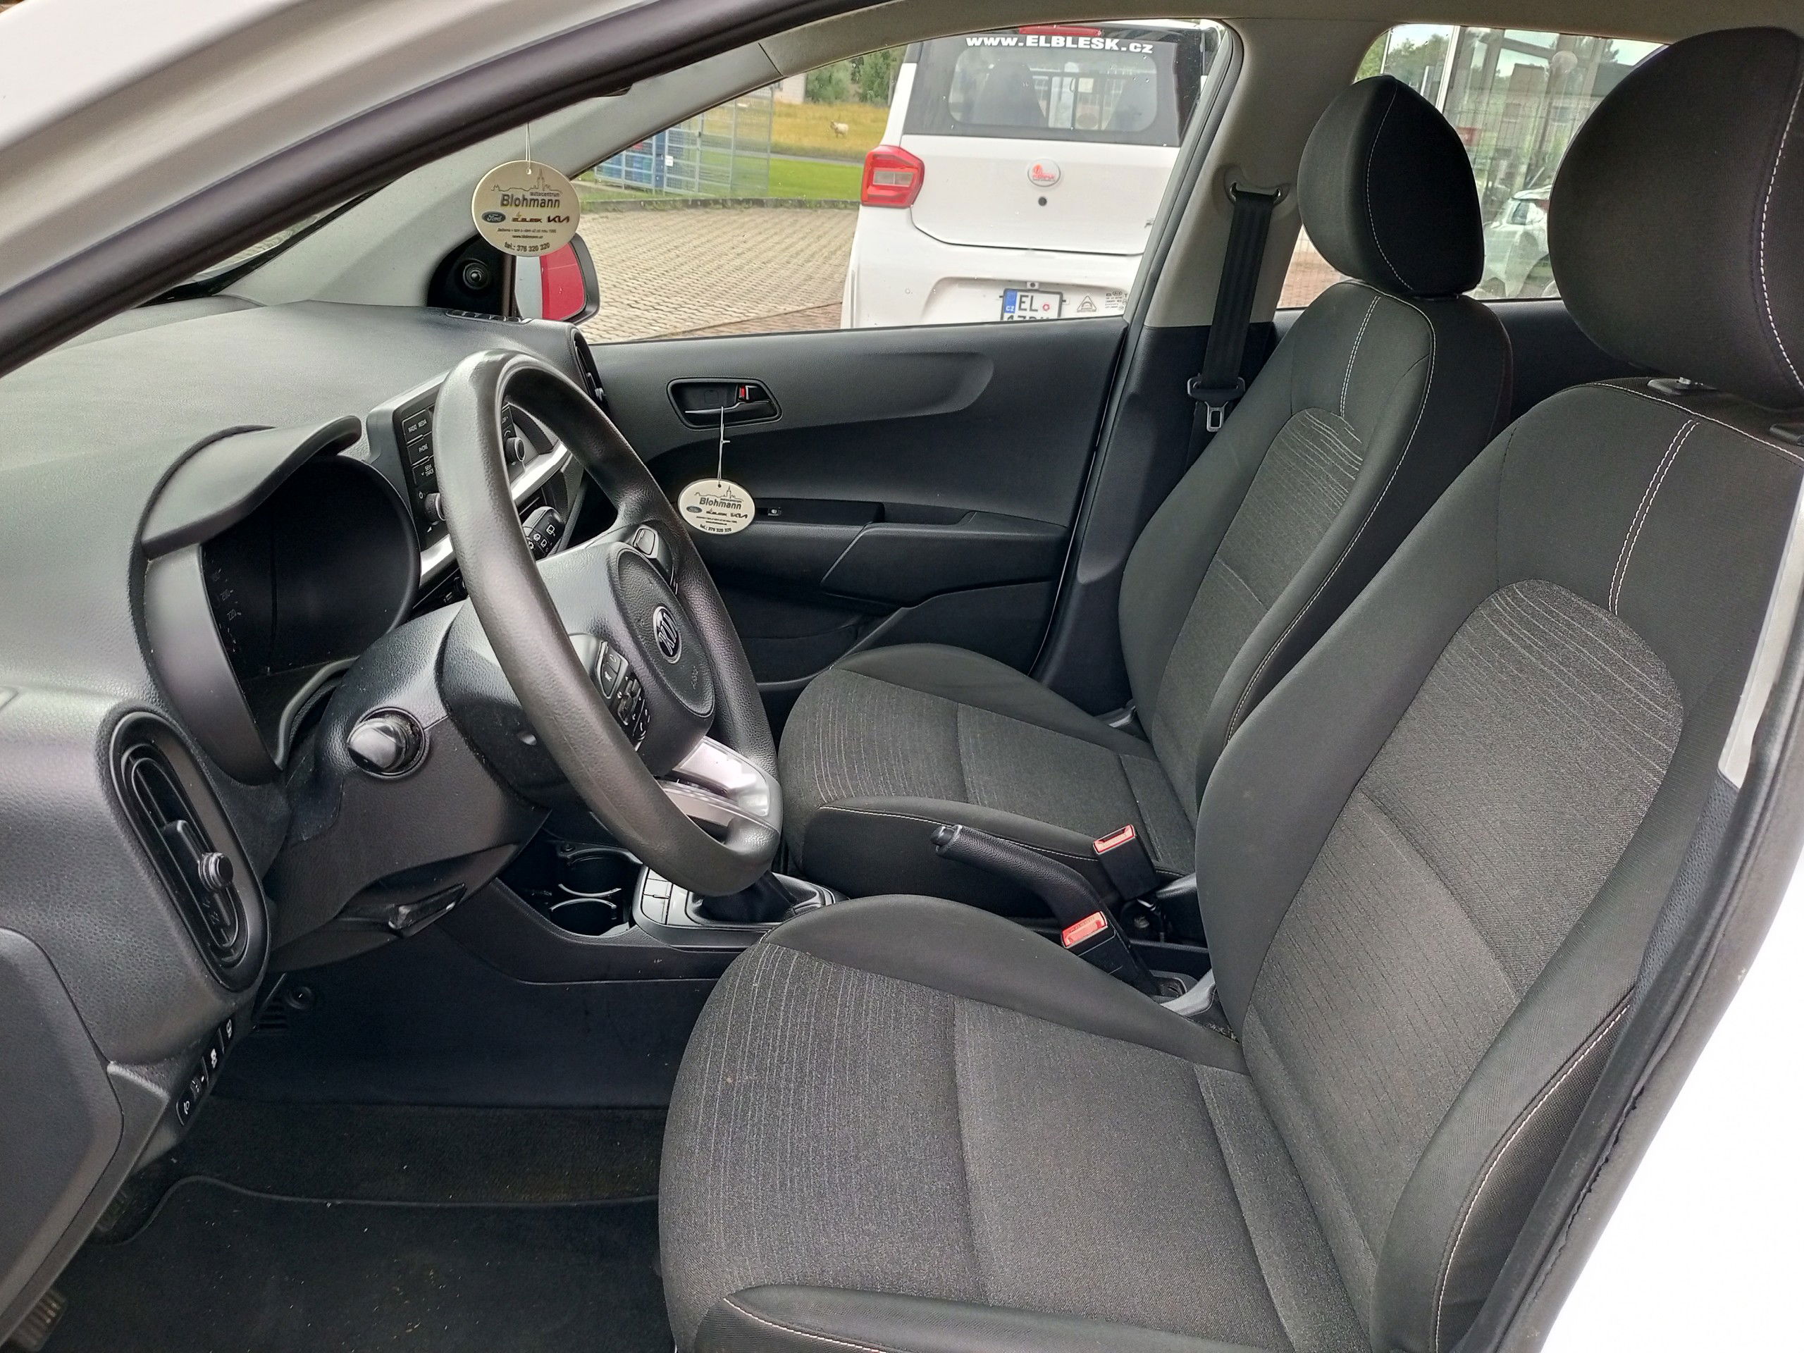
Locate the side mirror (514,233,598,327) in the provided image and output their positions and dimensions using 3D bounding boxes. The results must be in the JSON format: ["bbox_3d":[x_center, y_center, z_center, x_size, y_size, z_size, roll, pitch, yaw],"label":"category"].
[{"bbox_3d":[-0.527,-0.578,1.860,0.115,0.148,0.200,11,23,16],"label":"side mirror"}]

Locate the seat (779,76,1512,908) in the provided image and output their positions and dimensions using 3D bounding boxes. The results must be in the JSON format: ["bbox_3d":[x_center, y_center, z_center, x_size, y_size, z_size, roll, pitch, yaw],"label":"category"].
[{"bbox_3d":[0.230,-0.156,1.460,0.740,0.970,0.500,4,22,1],"label":"seat"}]

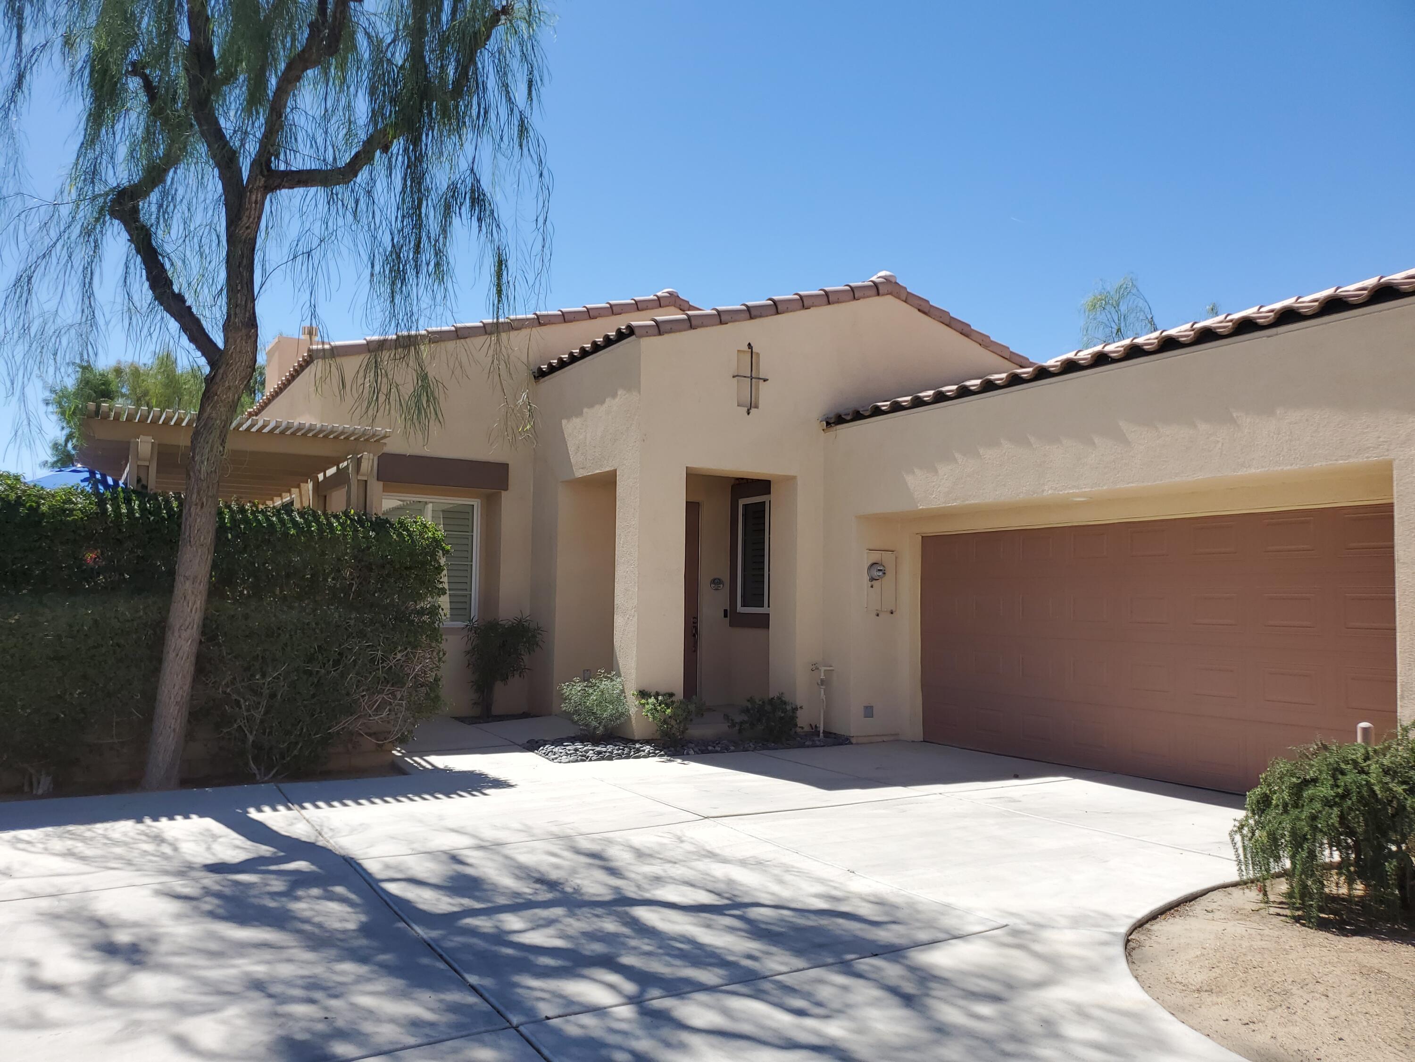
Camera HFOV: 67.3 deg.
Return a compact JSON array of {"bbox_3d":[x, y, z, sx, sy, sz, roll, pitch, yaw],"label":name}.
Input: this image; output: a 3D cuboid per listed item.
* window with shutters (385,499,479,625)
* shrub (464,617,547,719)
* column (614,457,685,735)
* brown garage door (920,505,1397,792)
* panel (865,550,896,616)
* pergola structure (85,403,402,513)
[{"bbox_3d":[-3.134,0.332,11.995,1.140,1.425,0.120,3,-5,-31],"label":"window with shutters"},{"bbox_3d":[-2.212,1.473,11.558,0.800,1.140,0.700,3,-5,-31],"label":"shrub"},{"bbox_3d":[-0.563,0.673,10.307,0.523,2.650,0.475,3,-5,-31],"label":"column"},{"bbox_3d":[3.391,0.954,8.738,0.080,2.080,4.700,3,-5,-31],"label":"brown garage door"},{"bbox_3d":[1.807,0.522,10.708,0.401,0.621,0.150,3,-5,-31],"label":"panel"},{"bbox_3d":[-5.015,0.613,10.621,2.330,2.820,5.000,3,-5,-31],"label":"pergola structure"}]

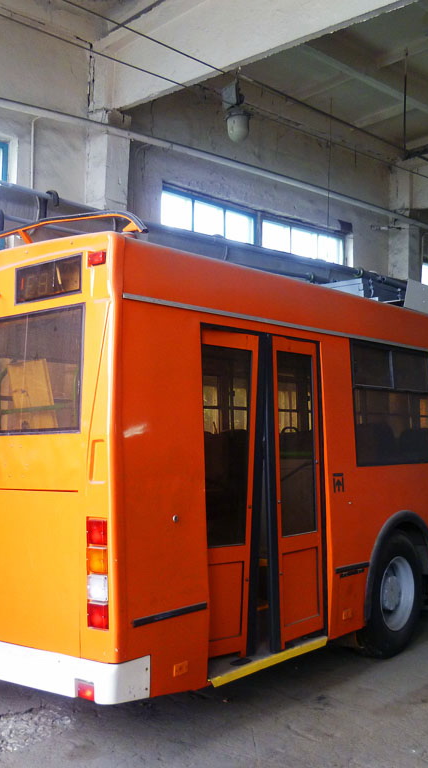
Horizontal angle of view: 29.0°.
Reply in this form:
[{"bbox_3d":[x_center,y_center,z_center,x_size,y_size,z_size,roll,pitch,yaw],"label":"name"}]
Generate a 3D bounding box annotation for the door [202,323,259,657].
[{"bbox_3d":[0.043,0.678,5.190,0.600,2.020,0.060,3,-6,-42],"label":"door"}]

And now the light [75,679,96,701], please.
[{"bbox_3d":[-0.671,1.645,4.457,0.130,0.085,0.050,-4,-6,38],"label":"light"}]

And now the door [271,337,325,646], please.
[{"bbox_3d":[0.556,0.719,5.772,0.050,2.040,0.590,-4,-6,38],"label":"door"}]

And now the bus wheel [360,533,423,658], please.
[{"bbox_3d":[1.397,1.749,6.966,0.330,0.960,0.960,-4,-6,38],"label":"bus wheel"}]

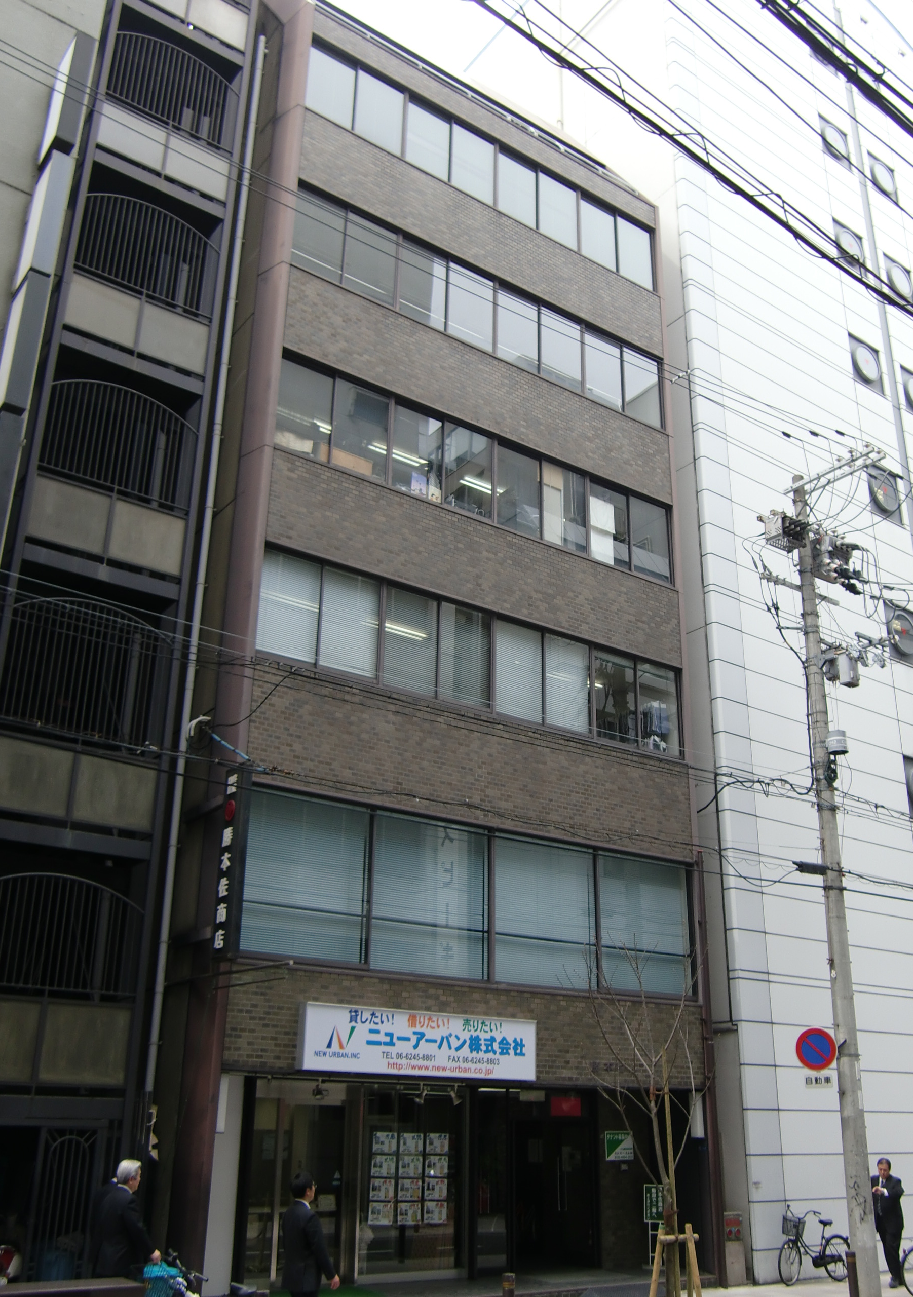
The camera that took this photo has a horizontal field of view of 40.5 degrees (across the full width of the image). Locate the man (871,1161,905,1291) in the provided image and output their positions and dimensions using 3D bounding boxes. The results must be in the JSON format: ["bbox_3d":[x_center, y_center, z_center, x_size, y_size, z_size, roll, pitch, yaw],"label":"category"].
[{"bbox_3d":[6.364,8.458,18.250,0.500,1.710,0.380,-12,-25,30],"label":"man"}]

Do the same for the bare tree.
[{"bbox_3d":[2.074,5.231,13.400,1.150,4.000,1.100,1,-22,0],"label":"bare tree"}]

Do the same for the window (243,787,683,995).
[{"bbox_3d":[0.523,3.582,17.195,7.800,2.100,0.160,16,-26,-33],"label":"window"}]

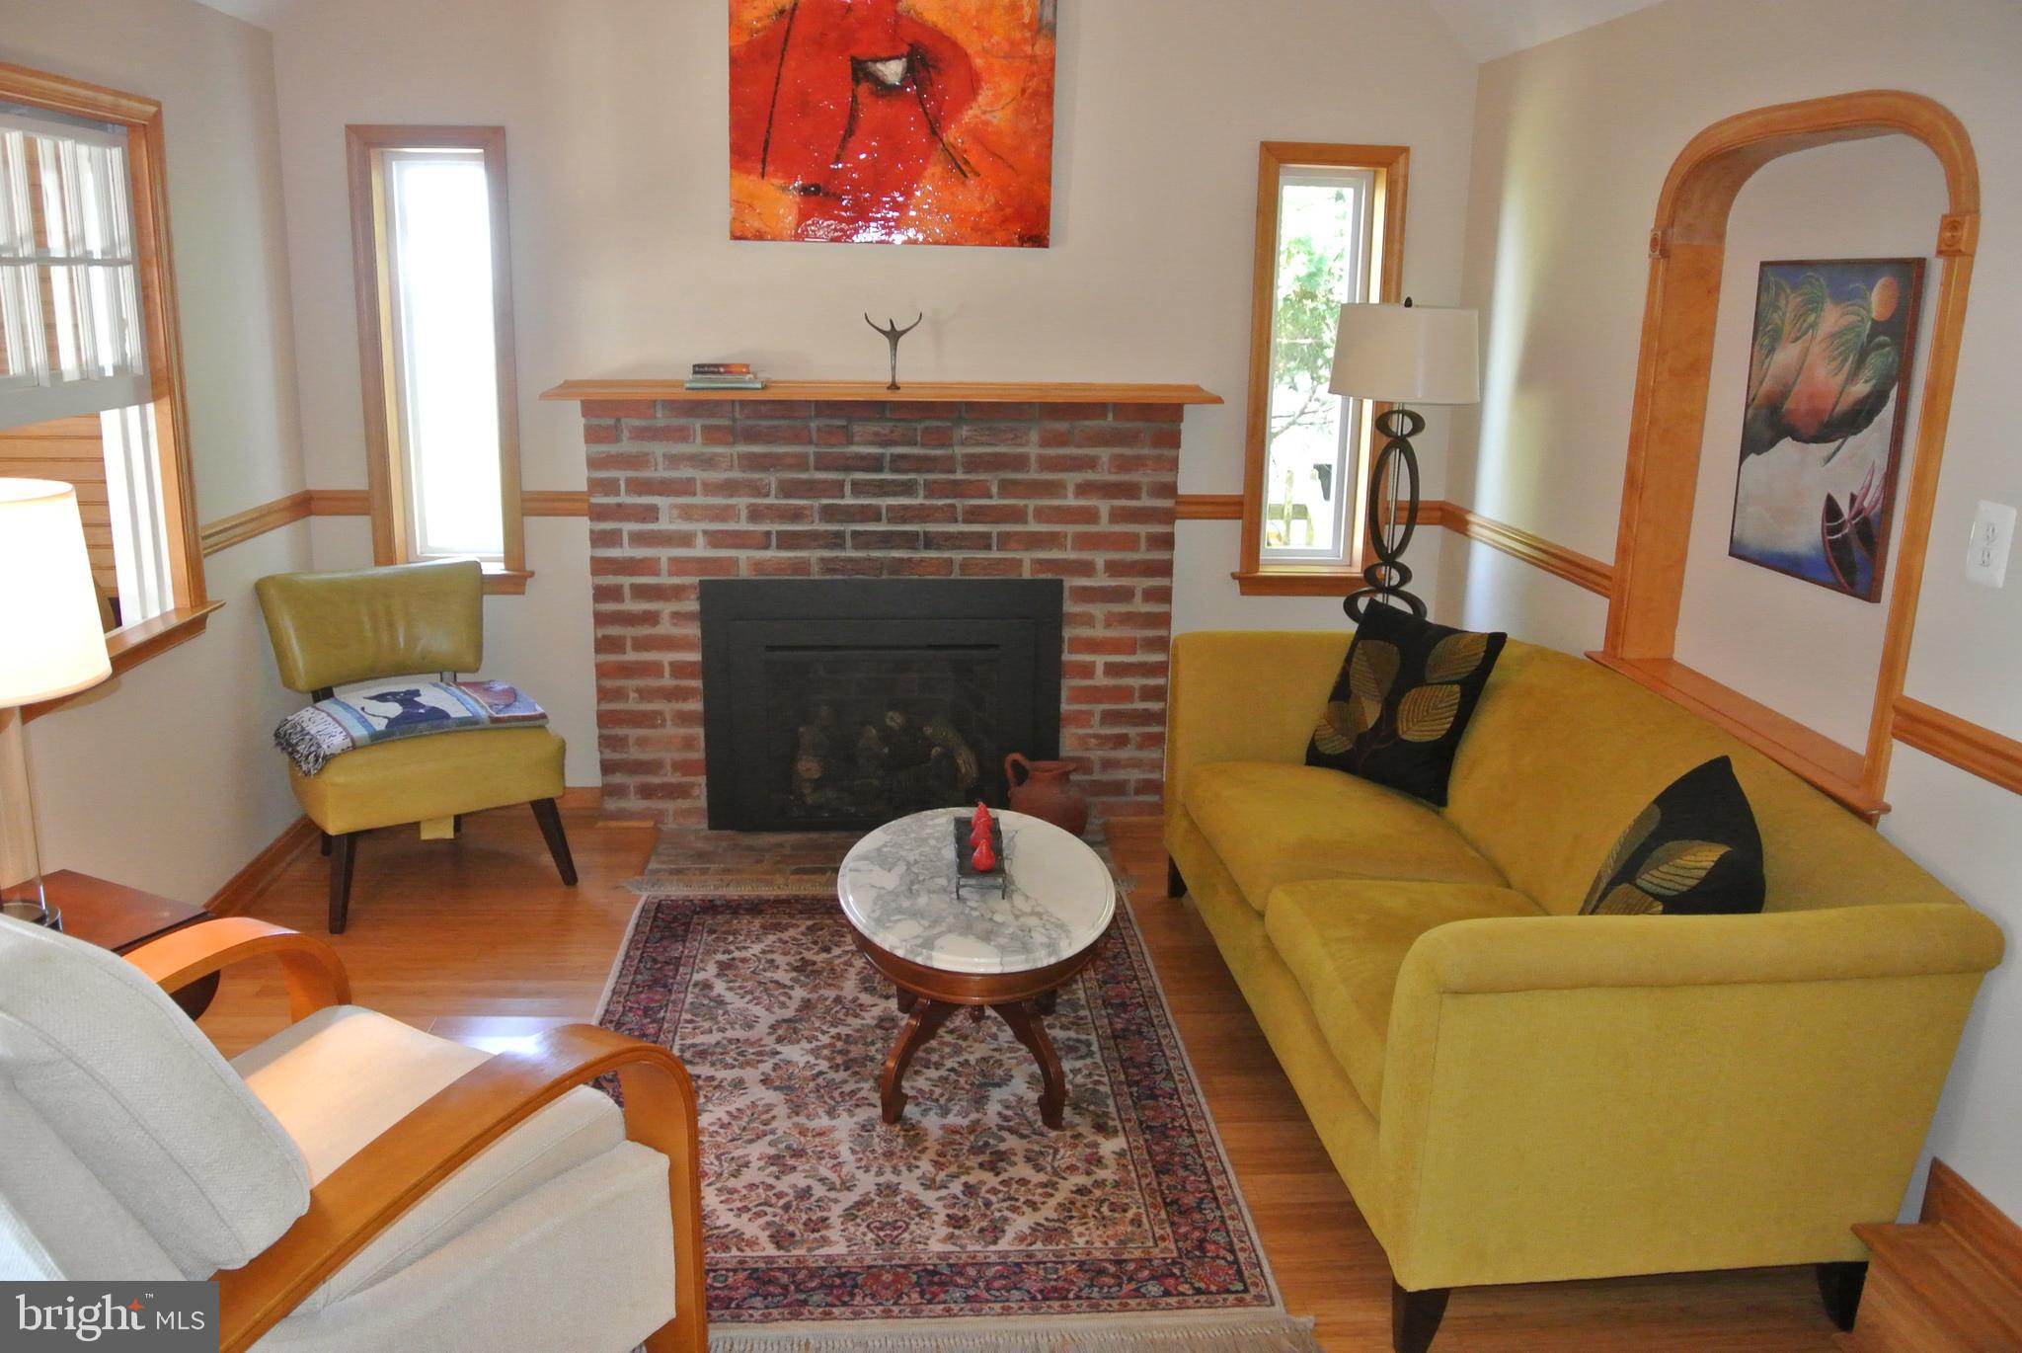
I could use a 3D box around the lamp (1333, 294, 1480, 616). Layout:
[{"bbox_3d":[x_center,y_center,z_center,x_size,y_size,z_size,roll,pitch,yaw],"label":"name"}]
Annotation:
[{"bbox_3d":[1.064,-0.549,4.191,0.420,0.960,0.420,0,14,-4],"label":"lamp"}]

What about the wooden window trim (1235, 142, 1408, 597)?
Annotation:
[{"bbox_3d":[0.909,-0.886,4.500,0.445,1.310,0.140,0,14,-4],"label":"wooden window trim"}]

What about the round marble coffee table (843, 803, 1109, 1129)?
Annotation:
[{"bbox_3d":[-0.075,0.605,3.095,0.540,0.425,0.860,0,14,-4],"label":"round marble coffee table"}]

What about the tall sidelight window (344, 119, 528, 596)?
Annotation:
[{"bbox_3d":[-1.617,-0.879,4.327,0.440,1.300,0.140,0,14,-4],"label":"tall sidelight window"}]

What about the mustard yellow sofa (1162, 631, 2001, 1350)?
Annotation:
[{"bbox_3d":[0.912,0.407,3.136,0.850,0.820,2.040,0,14,-5],"label":"mustard yellow sofa"}]

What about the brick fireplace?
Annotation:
[{"bbox_3d":[-0.355,-0.180,4.421,1.900,1.310,0.300,0,14,-4],"label":"brick fireplace"}]

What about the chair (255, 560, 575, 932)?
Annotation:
[{"bbox_3d":[-1.605,0.141,4.058,0.610,0.820,0.640,-9,17,-36],"label":"chair"}]

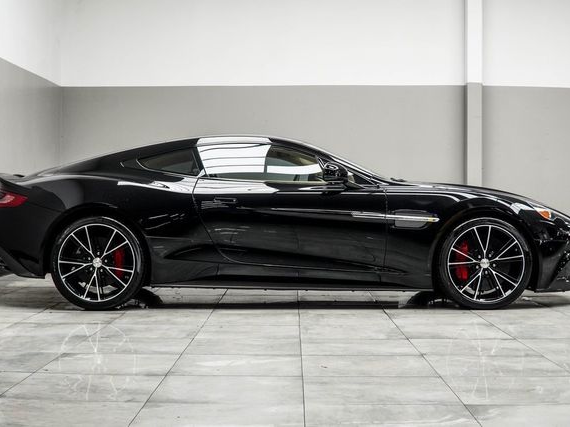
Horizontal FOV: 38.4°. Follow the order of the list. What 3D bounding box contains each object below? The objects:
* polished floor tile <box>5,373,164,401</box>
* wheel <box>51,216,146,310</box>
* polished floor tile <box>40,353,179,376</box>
[{"bbox_3d":[-0.824,0.729,3.400,0.602,0.012,0.487,0,1,1],"label":"polished floor tile"},{"bbox_3d":[-1.320,0.347,5.915,0.680,0.680,0.290,0,1,1],"label":"wheel"},{"bbox_3d":[-0.820,0.720,3.884,0.602,0.012,0.487,0,1,1],"label":"polished floor tile"}]

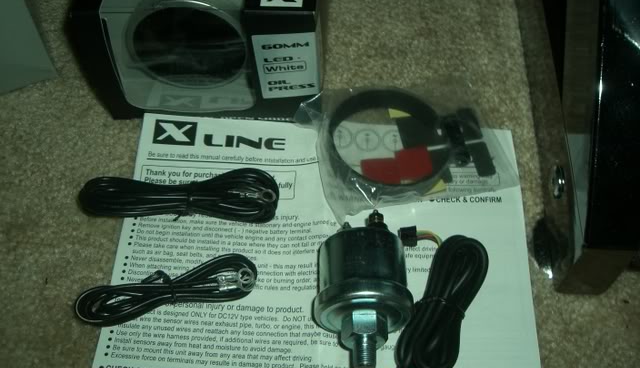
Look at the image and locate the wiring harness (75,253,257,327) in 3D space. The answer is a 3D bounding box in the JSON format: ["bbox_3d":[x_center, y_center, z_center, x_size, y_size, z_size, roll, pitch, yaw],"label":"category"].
[{"bbox_3d":[-0.074,0.052,0.342,0.088,0.011,0.024,-12,60,-9],"label":"wiring harness"}]

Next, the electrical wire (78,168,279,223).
[{"bbox_3d":[-0.073,0.005,0.369,0.104,0.014,0.029,1,59,-1],"label":"electrical wire"}]

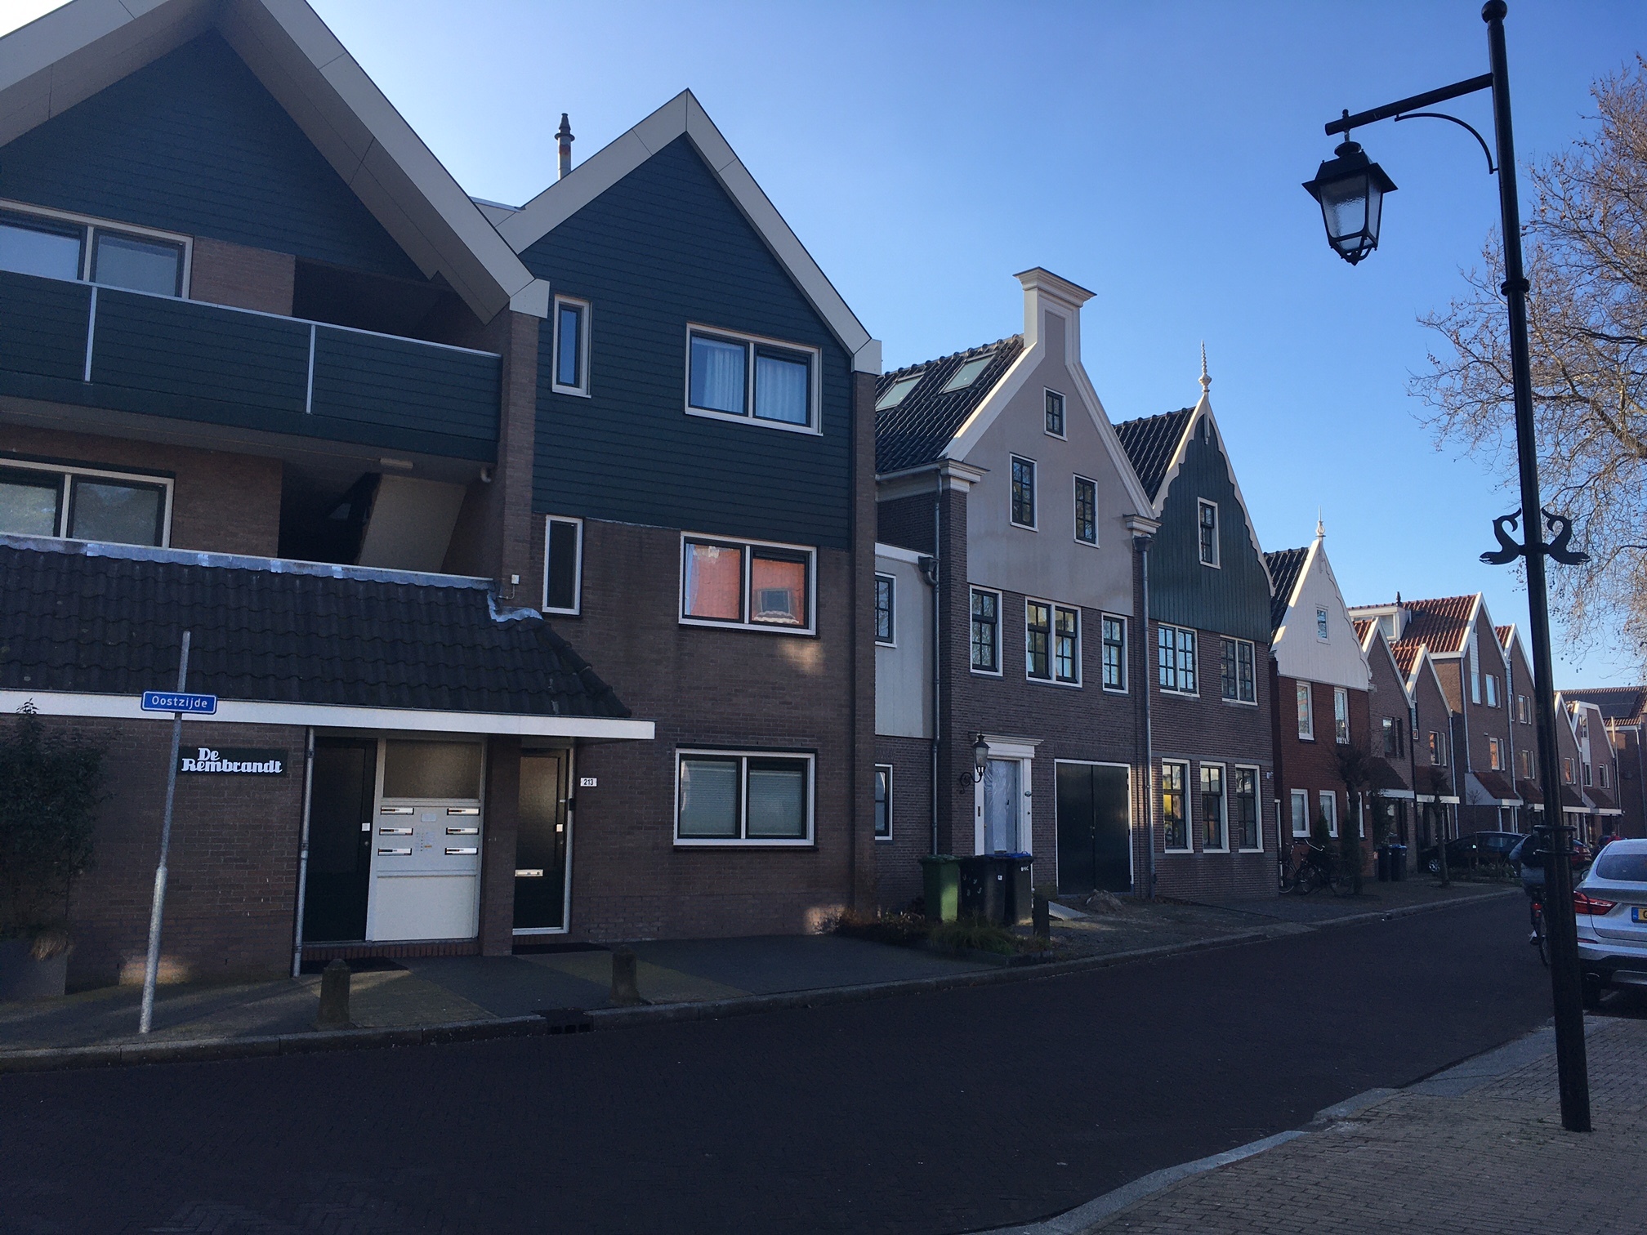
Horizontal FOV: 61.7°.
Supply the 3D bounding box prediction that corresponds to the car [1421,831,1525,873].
[{"bbox_3d":[20.600,7.493,43.300,4.300,1.470,1.780,-5,-10,34],"label":"car"}]

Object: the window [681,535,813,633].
[{"bbox_3d":[-0.977,-0.425,18.177,1.980,1.200,0.120,5,-10,-28],"label":"window"}]

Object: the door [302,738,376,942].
[{"bbox_3d":[-5.206,2.326,14.478,0.900,2.130,0.090,5,-10,-28],"label":"door"}]

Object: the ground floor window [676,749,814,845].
[{"bbox_3d":[-1.003,2.333,17.760,1.980,1.200,0.120,5,-10,-28],"label":"ground floor window"}]

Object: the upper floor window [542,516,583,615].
[{"bbox_3d":[-3.215,-0.632,16.985,0.460,1.200,0.120,5,-10,-28],"label":"upper floor window"}]

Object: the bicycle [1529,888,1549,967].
[{"bbox_3d":[8.621,3.597,16.498,0.600,1.080,1.800,-5,-10,32],"label":"bicycle"}]

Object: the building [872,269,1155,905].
[{"bbox_3d":[1.153,-0.327,30.032,6.400,12.350,9.500,9,-12,-44],"label":"building"}]

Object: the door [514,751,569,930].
[{"bbox_3d":[-3.497,2.613,16.393,0.900,2.140,0.090,5,-10,-28],"label":"door"}]

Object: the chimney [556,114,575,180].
[{"bbox_3d":[-3.754,-6.706,19.954,0.280,1.250,0.280,5,-10,-28],"label":"chimney"}]

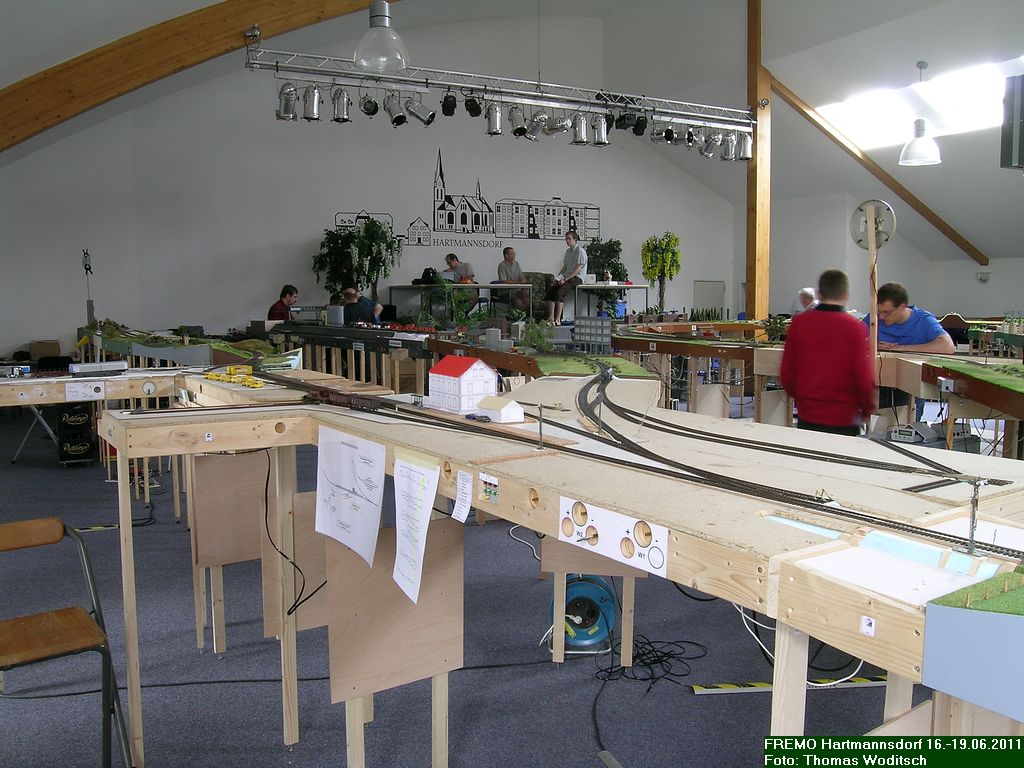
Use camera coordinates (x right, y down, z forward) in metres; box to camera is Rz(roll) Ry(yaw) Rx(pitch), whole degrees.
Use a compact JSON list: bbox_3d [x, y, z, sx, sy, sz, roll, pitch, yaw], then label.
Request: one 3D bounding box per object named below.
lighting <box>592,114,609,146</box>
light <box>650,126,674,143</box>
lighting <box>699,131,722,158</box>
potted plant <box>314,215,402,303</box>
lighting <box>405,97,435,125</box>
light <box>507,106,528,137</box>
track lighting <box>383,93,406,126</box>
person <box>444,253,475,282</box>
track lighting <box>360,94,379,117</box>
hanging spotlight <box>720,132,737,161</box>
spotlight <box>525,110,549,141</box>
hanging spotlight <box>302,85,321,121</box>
[{"bbox_3d":[1.304,-3.734,12.200,0.220,0.420,0.220,0,5,0],"label":"lighting"},{"bbox_3d":[2.335,-3.869,12.896,0.240,0.240,0.420,-4,13,-35],"label":"light"},{"bbox_3d":[2.960,-3.557,12.352,0.200,0.200,0.395,-3,-36,-29],"label":"lighting"},{"bbox_3d":[-2.481,-1.790,13.300,1.250,1.680,1.050,-3,6,-23],"label":"potted plant"},{"bbox_3d":[-1.145,-3.411,10.370,0.395,0.200,0.200,36,13,8],"label":"lighting"},{"bbox_3d":[0.086,-3.476,10.969,0.200,0.395,0.200,-3,-19,-30],"label":"light"},{"bbox_3d":[-1.547,-3.639,11.000,0.230,0.420,0.230,-6,-26,-45],"label":"track lighting"},{"bbox_3d":[-0.837,-1.560,13.765,0.720,1.220,0.520,-3,7,-30],"label":"person"},{"bbox_3d":[-1.860,-3.598,10.700,0.230,0.250,0.380,-2,26,-19],"label":"track lighting"},{"bbox_3d":[3.530,-3.855,13.474,0.240,0.430,0.240,-2,19,-25],"label":"hanging spotlight"},{"bbox_3d":[0.328,-3.453,11.086,0.200,0.395,0.200,-4,51,-33],"label":"spotlight"},{"bbox_3d":[-2.535,-3.568,10.500,0.220,0.410,0.220,-3,6,-23],"label":"hanging spotlight"}]

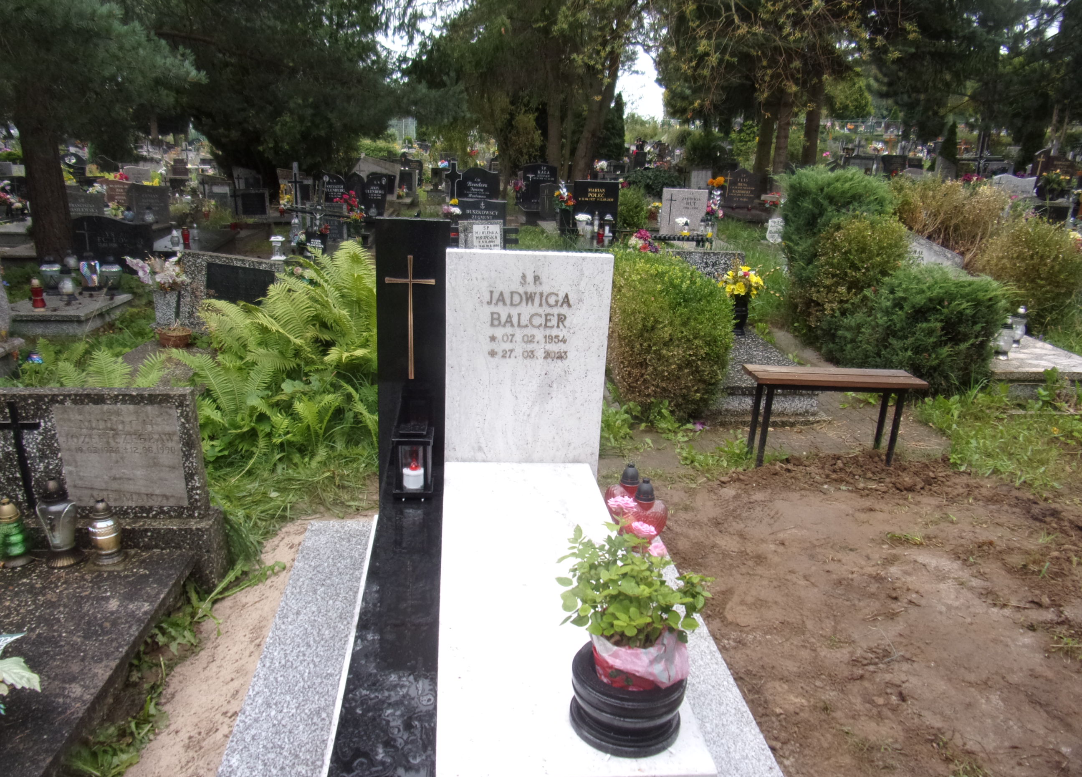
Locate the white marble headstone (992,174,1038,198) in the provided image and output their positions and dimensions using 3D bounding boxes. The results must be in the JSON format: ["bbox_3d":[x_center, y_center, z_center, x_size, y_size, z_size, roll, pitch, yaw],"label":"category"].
[{"bbox_3d":[9.780,-4.113,15.500,0.900,0.620,0.120,1,19,-7],"label":"white marble headstone"}]

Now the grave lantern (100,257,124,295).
[{"bbox_3d":[-3.034,-0.797,5.300,0.150,0.265,0.150,3,17,0],"label":"grave lantern"}]

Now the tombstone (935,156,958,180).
[{"bbox_3d":[9.185,-4.971,17.000,0.470,0.600,0.140,1,18,-4],"label":"tombstone"}]

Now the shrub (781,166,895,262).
[{"bbox_3d":[3.019,-1.597,7.600,1.050,1.220,1.000,1,18,-5],"label":"shrub"}]

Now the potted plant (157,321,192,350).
[{"bbox_3d":[-2.247,-0.334,4.600,0.205,0.140,0.205,1,19,-7],"label":"potted plant"}]

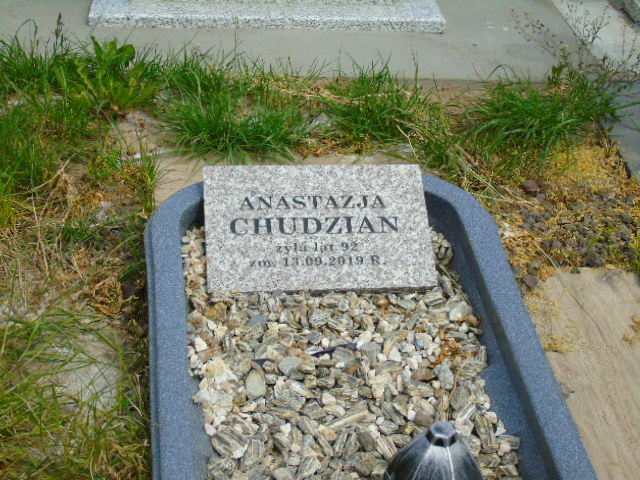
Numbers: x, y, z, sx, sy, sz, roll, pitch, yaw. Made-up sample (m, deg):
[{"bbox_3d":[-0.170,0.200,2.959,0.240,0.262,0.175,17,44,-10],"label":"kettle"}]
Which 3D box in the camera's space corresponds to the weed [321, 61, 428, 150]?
[{"bbox_3d":[0.120,-0.315,2.567,0.229,0.143,0.195,-2,39,-9],"label":"weed"}]

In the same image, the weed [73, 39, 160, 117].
[{"bbox_3d":[-0.460,-0.381,2.591,0.195,0.133,0.166,-2,39,-9],"label":"weed"}]

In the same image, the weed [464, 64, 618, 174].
[{"bbox_3d":[0.489,-0.285,2.547,0.315,0.173,0.236,-2,39,-9],"label":"weed"}]

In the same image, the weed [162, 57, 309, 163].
[{"bbox_3d":[-0.183,-0.302,2.506,0.317,0.157,0.238,-2,39,-9],"label":"weed"}]

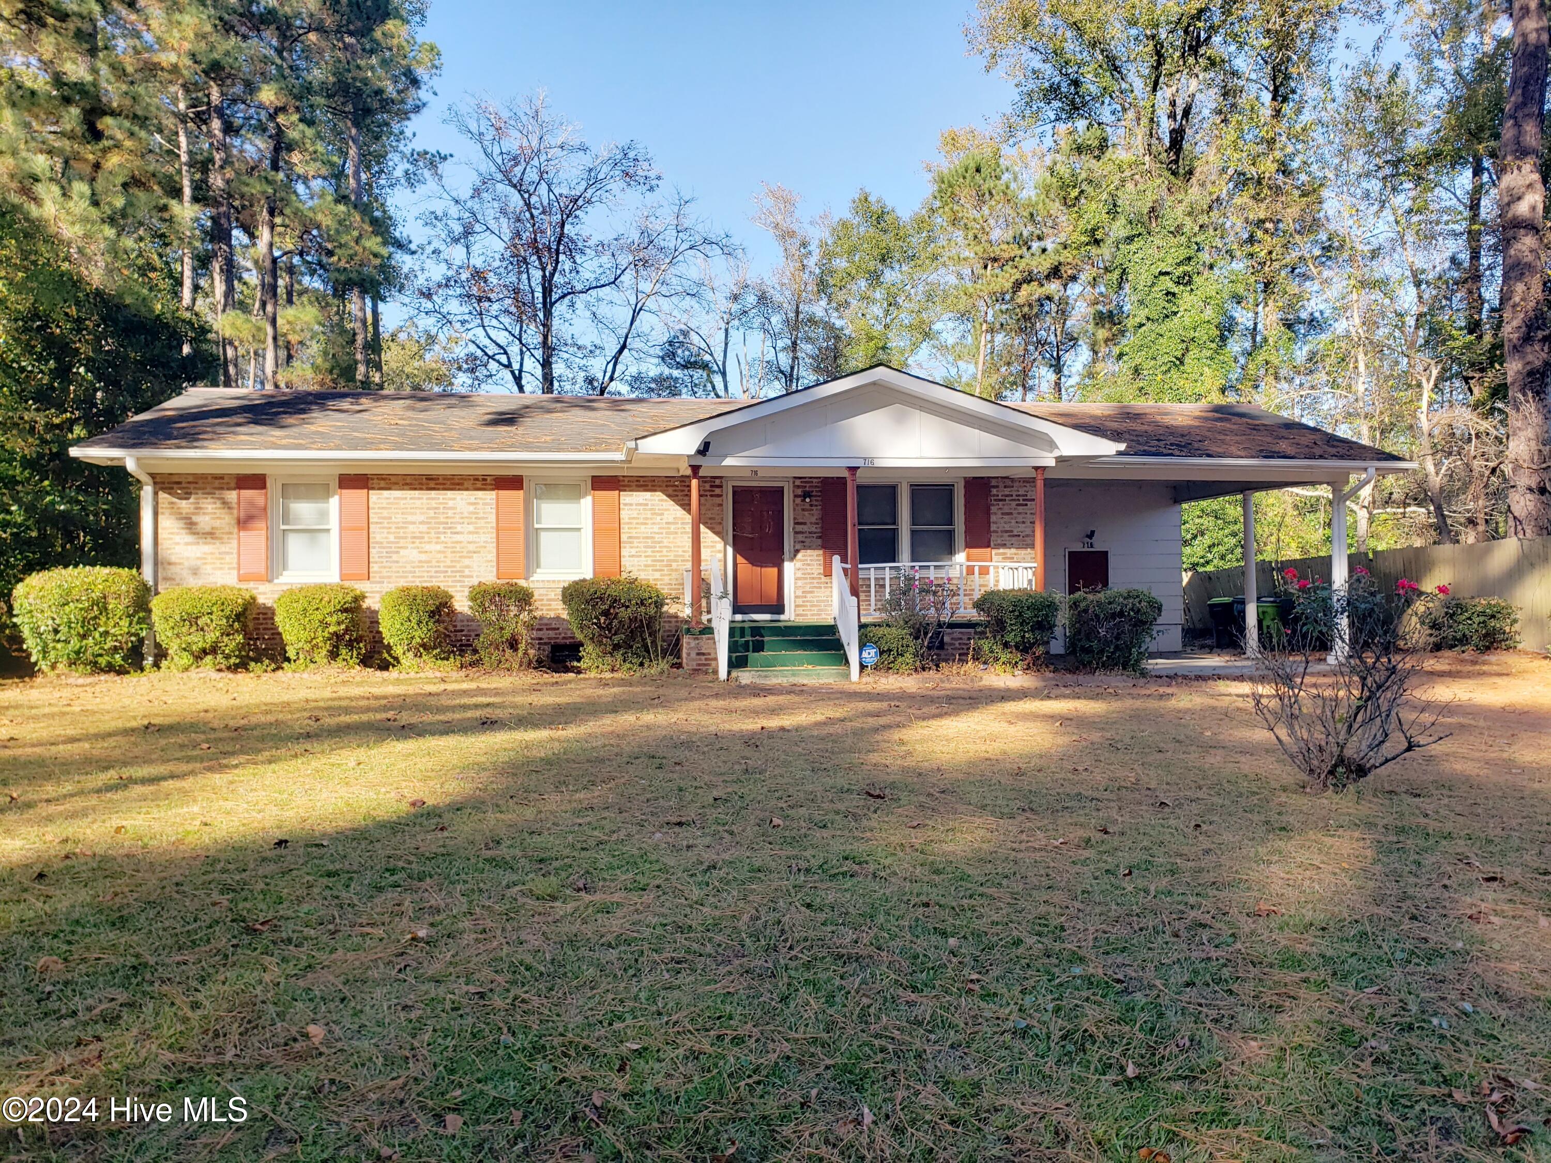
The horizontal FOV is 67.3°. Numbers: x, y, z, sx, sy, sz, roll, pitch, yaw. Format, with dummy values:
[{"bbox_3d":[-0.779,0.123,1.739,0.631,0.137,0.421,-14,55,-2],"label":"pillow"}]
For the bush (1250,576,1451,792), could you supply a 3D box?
[{"bbox_3d":[3.800,0.661,7.700,1.280,1.400,1.200,-1,0,-9],"label":"bush"}]

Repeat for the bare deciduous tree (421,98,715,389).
[{"bbox_3d":[-5.800,-6.100,33.000,8.500,15.500,8.200,-1,0,-9],"label":"bare deciduous tree"}]

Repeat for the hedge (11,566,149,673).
[{"bbox_3d":[-8.888,0.488,14.900,1.650,1.330,1.500,-1,0,-9],"label":"hedge"}]

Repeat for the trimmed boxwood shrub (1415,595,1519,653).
[{"bbox_3d":[12.105,0.743,20.400,1.750,0.980,1.600,-1,0,-9],"label":"trimmed boxwood shrub"}]

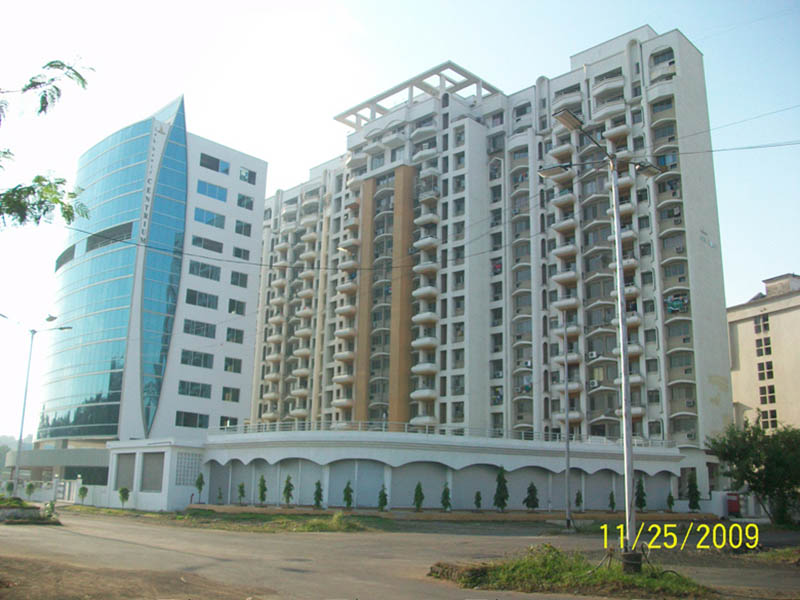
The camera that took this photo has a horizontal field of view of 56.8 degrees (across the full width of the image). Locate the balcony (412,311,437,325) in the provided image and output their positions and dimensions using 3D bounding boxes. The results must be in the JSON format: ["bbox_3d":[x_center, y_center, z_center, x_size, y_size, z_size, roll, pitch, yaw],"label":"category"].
[{"bbox_3d":[2.980,2.294,86.005,1.200,1.050,3.000,15,-19,-43],"label":"balcony"}]

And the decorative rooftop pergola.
[{"bbox_3d":[2.263,-25.532,102.457,11.400,3.000,22.500,15,-19,-43],"label":"decorative rooftop pergola"}]

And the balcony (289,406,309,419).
[{"bbox_3d":[-14.499,16.566,108.162,1.200,1.050,3.100,15,-19,-43],"label":"balcony"}]

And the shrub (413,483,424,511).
[{"bbox_3d":[1.356,14.303,53.712,0.763,2.035,0.763,1,-15,2],"label":"shrub"}]

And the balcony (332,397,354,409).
[{"bbox_3d":[-7.359,12.995,93.804,1.650,1.170,2.700,14,-18,-43],"label":"balcony"}]

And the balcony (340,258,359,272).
[{"bbox_3d":[-6.690,-4.326,96.065,1.200,1.000,2.950,14,-19,-43],"label":"balcony"}]

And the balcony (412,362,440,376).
[{"bbox_3d":[2.769,7.792,82.906,1.200,1.000,3.000,14,-19,-43],"label":"balcony"}]

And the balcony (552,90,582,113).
[{"bbox_3d":[18.728,-22.602,83.897,1.500,1.150,3.400,14,-18,-43],"label":"balcony"}]

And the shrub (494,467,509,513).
[{"bbox_3d":[5.490,10.223,40.000,0.750,2.500,0.750,2,-14,0],"label":"shrub"}]

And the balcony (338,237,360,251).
[{"bbox_3d":[-6.814,-7.470,97.247,3.312,1.050,1.300,-12,-20,43],"label":"balcony"}]

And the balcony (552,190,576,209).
[{"bbox_3d":[18.423,-10.866,83.093,1.200,1.050,2.800,15,-19,-43],"label":"balcony"}]

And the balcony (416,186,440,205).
[{"bbox_3d":[3.515,-12.290,88.530,2.200,1.100,1.350,-12,-20,43],"label":"balcony"}]

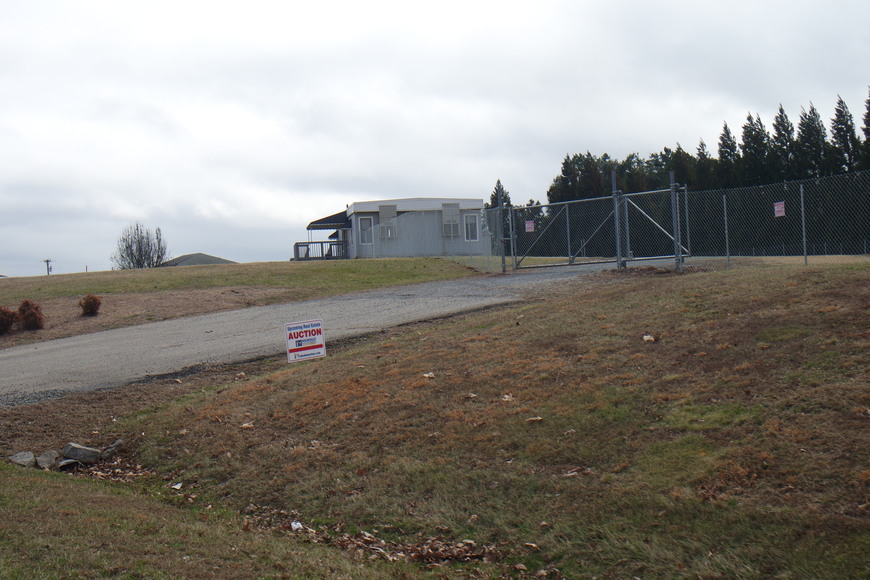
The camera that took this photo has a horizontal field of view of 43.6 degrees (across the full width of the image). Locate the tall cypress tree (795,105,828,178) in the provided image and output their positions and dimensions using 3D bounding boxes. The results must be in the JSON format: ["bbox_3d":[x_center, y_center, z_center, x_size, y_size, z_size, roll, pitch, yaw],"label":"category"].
[{"bbox_3d":[25.128,-6.985,72.000,2.600,10.500,2.600,-3,1,0],"label":"tall cypress tree"}]

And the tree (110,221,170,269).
[{"bbox_3d":[-29.741,-4.097,110.000,6.000,5.700,5.800,-3,1,0],"label":"tree"}]

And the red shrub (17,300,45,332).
[{"bbox_3d":[-8.333,0.505,22.400,0.580,0.660,0.570,-3,1,0],"label":"red shrub"}]

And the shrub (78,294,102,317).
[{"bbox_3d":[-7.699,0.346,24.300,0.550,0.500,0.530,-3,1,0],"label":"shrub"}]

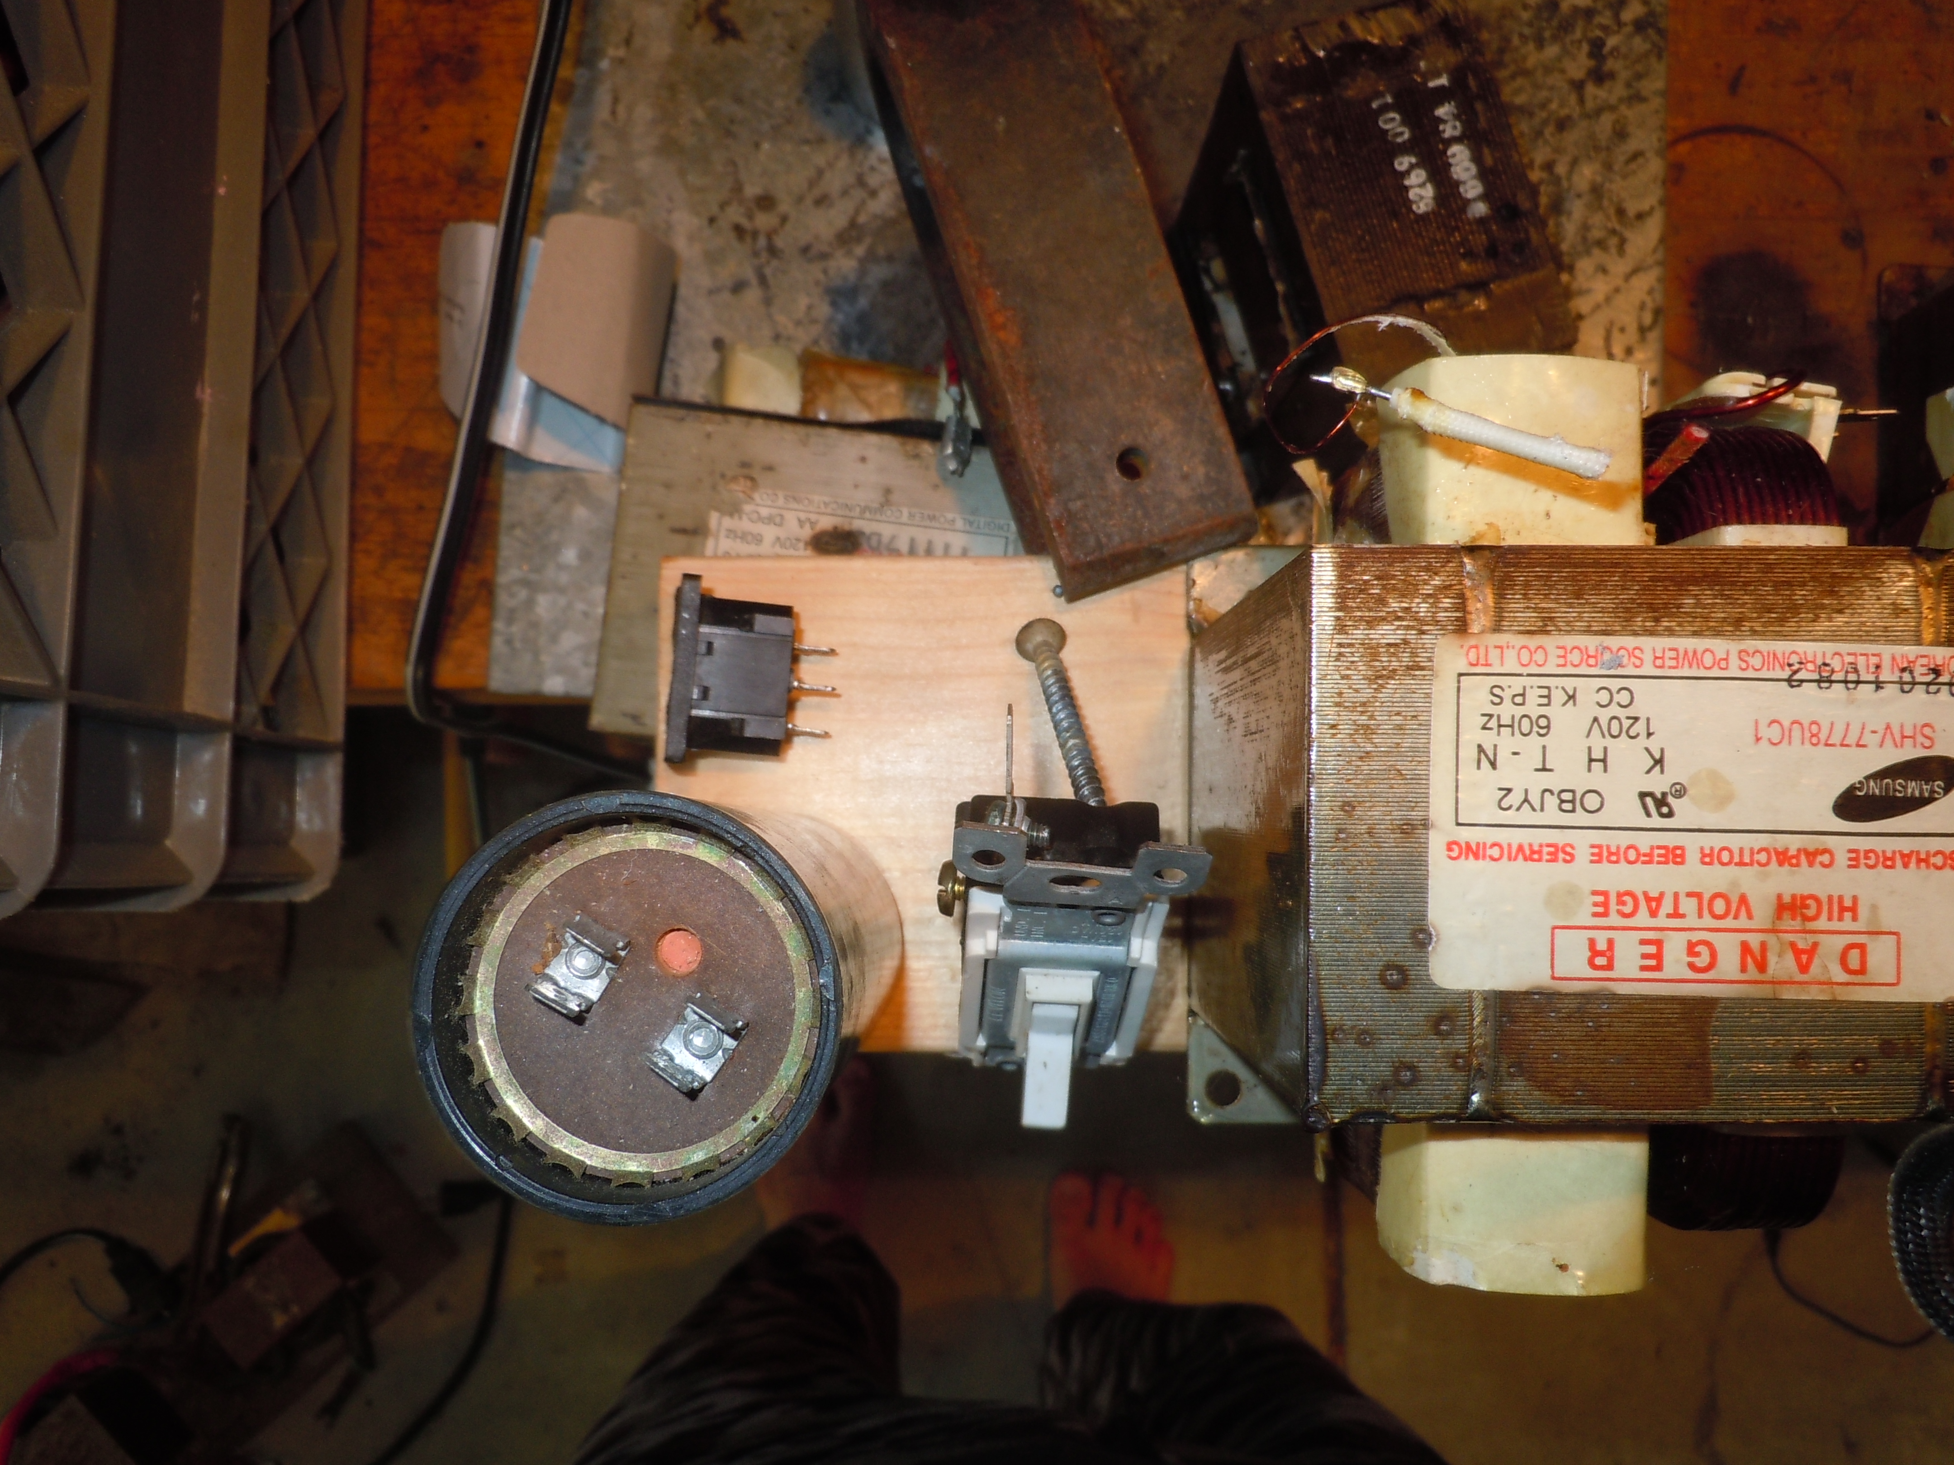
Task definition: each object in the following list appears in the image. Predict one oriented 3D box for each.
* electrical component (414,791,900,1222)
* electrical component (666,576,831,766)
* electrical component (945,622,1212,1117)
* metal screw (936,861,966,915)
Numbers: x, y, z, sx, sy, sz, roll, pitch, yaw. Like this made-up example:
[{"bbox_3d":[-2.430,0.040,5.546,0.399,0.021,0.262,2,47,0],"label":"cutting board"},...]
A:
[{"bbox_3d":[-0.038,0.035,0.231,0.050,0.100,0.050,0,87,1],"label":"electrical component"},{"bbox_3d":[-0.037,-0.010,0.270,0.026,0.024,0.031,5,87,1],"label":"electrical component"},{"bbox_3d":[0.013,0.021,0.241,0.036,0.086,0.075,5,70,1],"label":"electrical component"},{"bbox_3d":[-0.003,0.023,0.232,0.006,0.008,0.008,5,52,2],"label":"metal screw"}]

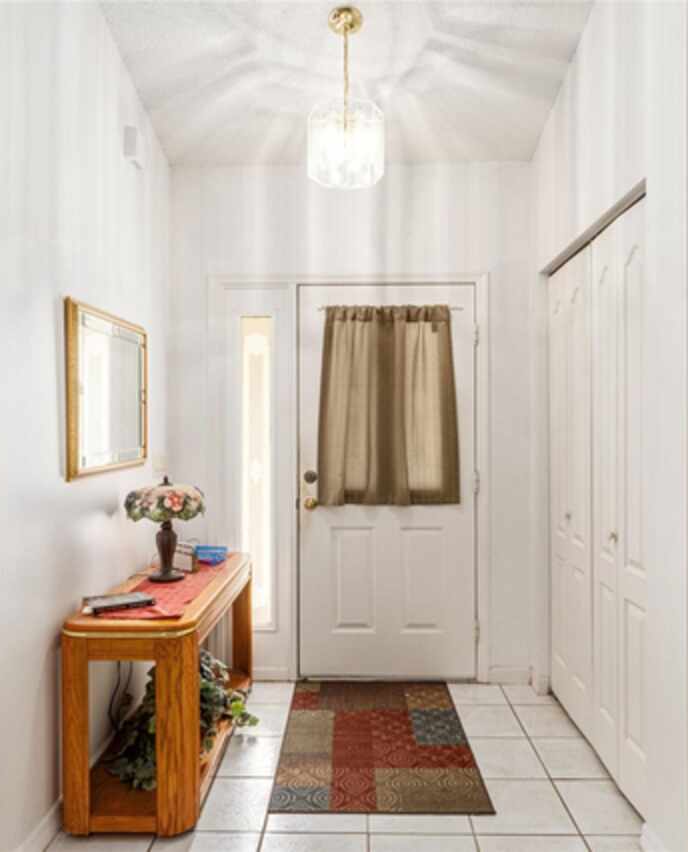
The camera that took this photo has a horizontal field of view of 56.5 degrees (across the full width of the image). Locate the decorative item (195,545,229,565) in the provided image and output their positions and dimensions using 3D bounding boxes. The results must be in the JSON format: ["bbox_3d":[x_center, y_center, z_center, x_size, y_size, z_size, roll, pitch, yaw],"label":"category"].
[{"bbox_3d":[-0.629,0.615,3.051,0.120,0.074,0.100,0,0,36],"label":"decorative item"}]

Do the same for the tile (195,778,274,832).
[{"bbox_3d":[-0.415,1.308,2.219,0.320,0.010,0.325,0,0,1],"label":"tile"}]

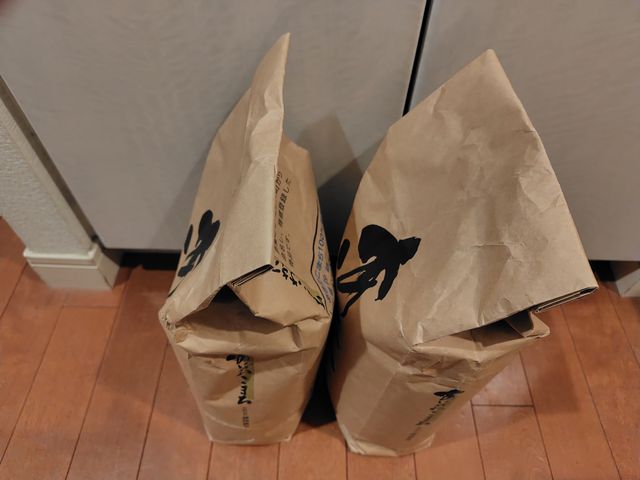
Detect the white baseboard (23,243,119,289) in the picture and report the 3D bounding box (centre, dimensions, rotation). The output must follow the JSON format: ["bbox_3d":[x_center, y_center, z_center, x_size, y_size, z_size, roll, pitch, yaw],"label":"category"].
[{"bbox_3d":[-0.340,0.033,0.589,0.091,0.074,0.036,2,54,-2],"label":"white baseboard"}]

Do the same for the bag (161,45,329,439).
[{"bbox_3d":[-0.055,0.045,0.405,0.112,0.385,0.217,2,54,-2],"label":"bag"}]

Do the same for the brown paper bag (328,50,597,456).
[{"bbox_3d":[0.077,0.053,0.410,0.129,0.380,0.223,2,54,-2],"label":"brown paper bag"}]

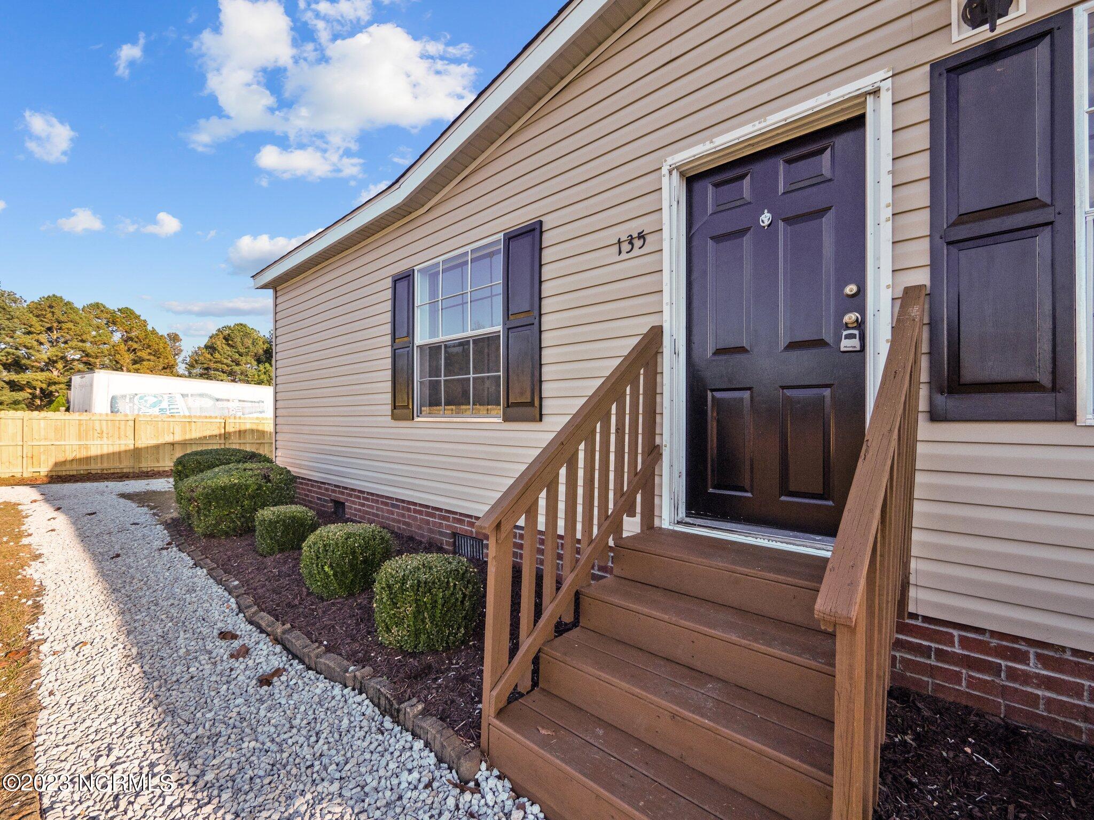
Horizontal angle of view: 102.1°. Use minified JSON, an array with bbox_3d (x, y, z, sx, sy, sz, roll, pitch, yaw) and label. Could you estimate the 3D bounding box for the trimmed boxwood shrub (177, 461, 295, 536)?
[{"bbox_3d":[-3.288,0.892,4.769,1.100,0.670,0.930,-1,-1,40],"label":"trimmed boxwood shrub"}]

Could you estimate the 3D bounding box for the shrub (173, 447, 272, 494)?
[{"bbox_3d":[-4.161,0.864,5.712,1.050,0.750,1.020,-1,-1,40],"label":"shrub"}]

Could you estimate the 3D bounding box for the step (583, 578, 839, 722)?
[{"bbox_3d":[0.647,0.900,1.758,1.054,0.171,0.293,-1,-1,40],"label":"step"}]

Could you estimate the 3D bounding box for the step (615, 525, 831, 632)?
[{"bbox_3d":[0.893,0.745,2.050,1.054,0.168,0.469,-1,-1,40],"label":"step"}]

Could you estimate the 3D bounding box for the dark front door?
[{"bbox_3d":[1.152,-0.374,2.301,0.854,1.968,0.045,-1,-1,40],"label":"dark front door"}]

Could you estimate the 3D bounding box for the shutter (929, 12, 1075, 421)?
[{"bbox_3d":[1.697,-0.677,1.668,0.378,1.438,0.030,-1,-1,40],"label":"shutter"}]

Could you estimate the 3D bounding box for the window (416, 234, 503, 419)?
[{"bbox_3d":[-0.780,-0.622,3.814,1.198,1.439,0.080,-1,-1,40],"label":"window"}]

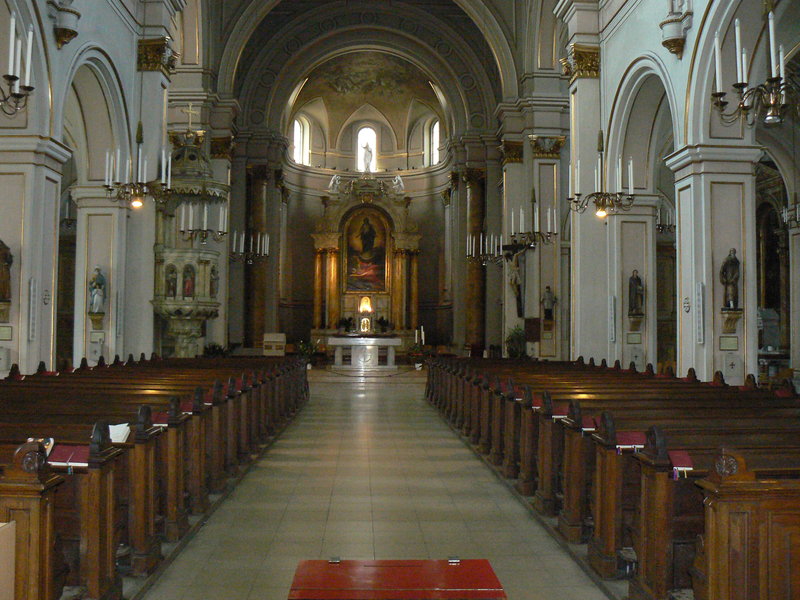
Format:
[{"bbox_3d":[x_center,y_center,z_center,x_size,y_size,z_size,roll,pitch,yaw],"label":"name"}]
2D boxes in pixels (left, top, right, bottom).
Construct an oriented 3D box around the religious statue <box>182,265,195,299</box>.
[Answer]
[{"bbox_3d":[-4.819,-0.422,19.000,0.250,0.760,0.200,0,-2,-8],"label":"religious statue"}]

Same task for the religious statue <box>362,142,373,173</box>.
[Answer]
[{"bbox_3d":[-1.559,-6.819,39.900,0.500,1.450,0.420,0,-2,-3],"label":"religious statue"}]

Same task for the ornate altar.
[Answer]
[{"bbox_3d":[-1.646,-1.789,39.700,5.100,8.400,2.000,0,-2,-3],"label":"ornate altar"}]

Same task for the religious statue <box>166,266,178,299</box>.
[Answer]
[{"bbox_3d":[-5.195,-0.411,19.000,0.250,0.750,0.200,0,-2,-6],"label":"religious statue"}]

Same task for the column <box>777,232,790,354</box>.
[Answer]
[{"bbox_3d":[9.818,-0.243,21.300,0.340,3.050,0.340,0,-2,-3],"label":"column"}]

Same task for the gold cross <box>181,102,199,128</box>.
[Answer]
[{"bbox_3d":[-4.935,-4.323,19.600,0.460,0.630,0.080,1,-3,-20],"label":"gold cross"}]

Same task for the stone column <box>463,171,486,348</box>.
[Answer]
[{"bbox_3d":[3.036,-1.650,33.900,0.950,7.500,0.950,0,-2,-3],"label":"stone column"}]

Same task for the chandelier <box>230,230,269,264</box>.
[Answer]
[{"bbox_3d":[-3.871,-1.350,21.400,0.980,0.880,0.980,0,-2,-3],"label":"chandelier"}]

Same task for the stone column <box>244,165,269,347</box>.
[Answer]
[{"bbox_3d":[-5.778,-1.772,33.500,0.950,7.500,0.950,0,-2,-3],"label":"stone column"}]

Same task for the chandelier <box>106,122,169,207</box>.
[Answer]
[{"bbox_3d":[-3.810,-1.956,12.100,0.970,1.250,0.970,0,-2,-3],"label":"chandelier"}]

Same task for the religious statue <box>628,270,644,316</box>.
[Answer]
[{"bbox_3d":[5.259,-0.160,18.500,0.360,1.050,0.320,0,-2,-3],"label":"religious statue"}]

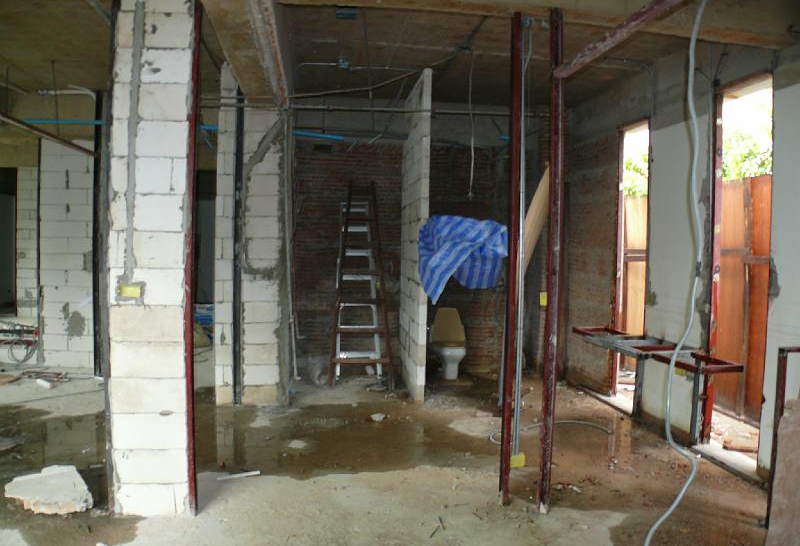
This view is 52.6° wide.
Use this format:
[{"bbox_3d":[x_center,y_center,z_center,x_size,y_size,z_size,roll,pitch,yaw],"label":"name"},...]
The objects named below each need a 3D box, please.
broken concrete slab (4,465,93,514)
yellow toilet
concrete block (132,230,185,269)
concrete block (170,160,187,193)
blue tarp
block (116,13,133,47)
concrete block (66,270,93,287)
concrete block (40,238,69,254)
[{"bbox_3d":[-2.063,1.278,4.777,0.480,0.130,0.480,1,2,-20],"label":"broken concrete slab"},{"bbox_3d":[0.595,0.841,9.858,0.385,0.820,0.700,1,2,-6],"label":"yellow toilet"},{"bbox_3d":[-1.346,-0.128,4.543,0.280,0.200,0.090,1,2,-5],"label":"concrete block"},{"bbox_3d":[-1.228,-0.540,4.540,0.084,0.200,0.090,1,2,-5],"label":"concrete block"},{"bbox_3d":[0.628,-0.139,8.000,0.880,0.850,0.300,1,2,-5],"label":"blue tarp"},{"bbox_3d":[-1.511,-1.337,4.484,0.085,0.200,0.090,1,2,-5],"label":"block"},{"bbox_3d":[-3.988,0.067,10.107,0.318,0.212,0.095,1,2,-6],"label":"concrete block"},{"bbox_3d":[-4.317,-0.340,10.156,0.328,0.200,0.090,1,2,-1],"label":"concrete block"}]

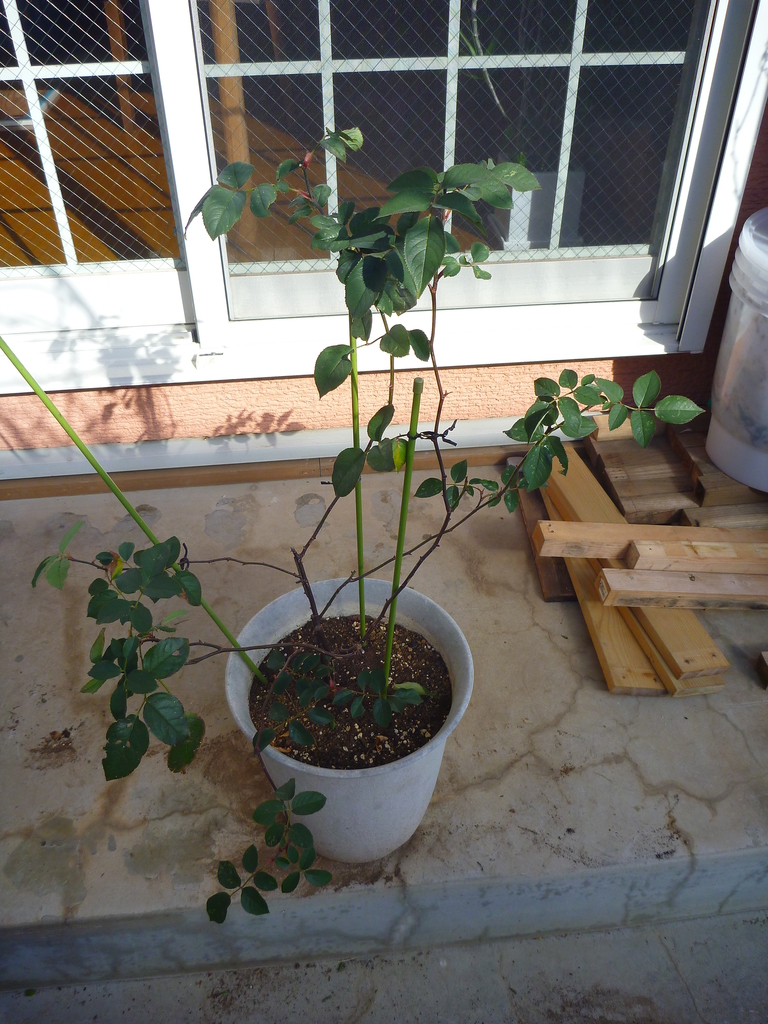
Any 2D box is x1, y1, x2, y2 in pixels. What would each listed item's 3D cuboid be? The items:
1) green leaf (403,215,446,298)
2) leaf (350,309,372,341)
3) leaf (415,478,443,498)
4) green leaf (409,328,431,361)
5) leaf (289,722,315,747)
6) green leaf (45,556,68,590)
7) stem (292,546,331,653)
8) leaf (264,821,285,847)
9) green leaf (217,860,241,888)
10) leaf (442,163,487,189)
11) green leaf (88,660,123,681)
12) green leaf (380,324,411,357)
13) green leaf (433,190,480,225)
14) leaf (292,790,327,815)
[{"bbox_3d":[0.032,-0.203,0.655,0.033,0.064,0.014,6,0,1],"label":"green leaf"},{"bbox_3d":[-0.021,-0.186,0.820,0.020,0.012,0.041,-11,71,-5],"label":"leaf"},{"bbox_3d":[0.048,-0.025,0.900,0.035,0.007,0.021,-24,65,-9],"label":"leaf"},{"bbox_3d":[0.036,-0.169,0.835,0.018,0.036,0.006,-32,-3,1],"label":"green leaf"},{"bbox_3d":[-0.093,0.249,0.930,0.040,0.008,0.022,38,59,25],"label":"leaf"},{"bbox_3d":[-0.332,0.062,0.840,0.024,0.009,0.035,6,73,-17],"label":"green leaf"},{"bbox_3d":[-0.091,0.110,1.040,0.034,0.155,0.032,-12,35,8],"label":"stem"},{"bbox_3d":[-0.132,0.392,1.005,0.023,0.010,0.031,30,56,17],"label":"leaf"},{"bbox_3d":[-0.180,0.420,0.960,0.025,0.008,0.035,-41,90,-26],"label":"green leaf"},{"bbox_3d":[0.071,-0.288,0.718,0.042,0.012,0.022,-17,74,-1],"label":"leaf"},{"bbox_3d":[-0.349,0.200,1.035,0.039,0.010,0.027,-6,60,-15],"label":"green leaf"},{"bbox_3d":[0.011,-0.172,0.830,0.029,0.033,0.006,9,-2,1],"label":"green leaf"},{"bbox_3d":[0.060,-0.254,0.690,0.049,0.010,0.030,31,56,25],"label":"green leaf"},{"bbox_3d":[-0.078,0.305,0.870,0.036,0.006,0.022,-12,63,-10],"label":"leaf"}]

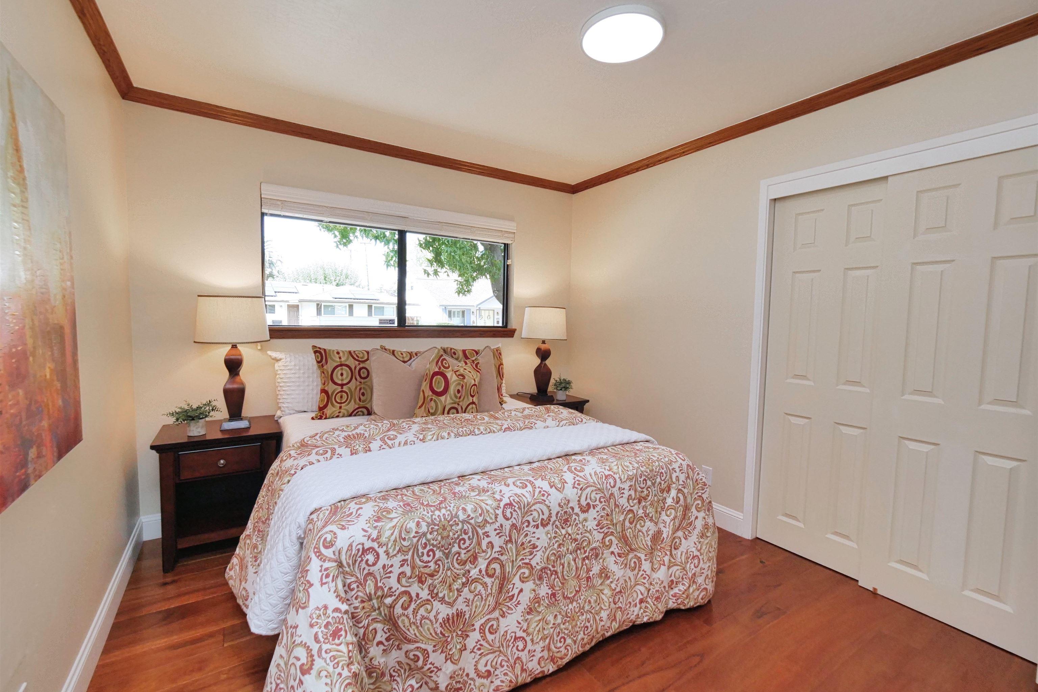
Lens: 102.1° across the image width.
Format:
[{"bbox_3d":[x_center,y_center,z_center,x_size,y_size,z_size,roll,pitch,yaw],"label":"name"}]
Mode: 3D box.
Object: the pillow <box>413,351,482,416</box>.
[{"bbox_3d":[-0.479,0.229,2.792,0.430,0.438,0.136,-1,-13,-32],"label":"pillow"}]

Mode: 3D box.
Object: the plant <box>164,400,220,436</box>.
[{"bbox_3d":[-1.739,0.387,2.257,0.235,0.169,0.194,-1,4,-32],"label":"plant"}]

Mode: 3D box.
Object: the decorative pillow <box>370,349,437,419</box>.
[{"bbox_3d":[-0.742,0.213,2.760,0.450,0.458,0.146,-1,-10,-32],"label":"decorative pillow"}]

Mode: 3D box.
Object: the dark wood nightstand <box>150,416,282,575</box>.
[{"bbox_3d":[-1.683,0.796,2.382,0.552,0.663,0.456,-1,4,-32],"label":"dark wood nightstand"}]

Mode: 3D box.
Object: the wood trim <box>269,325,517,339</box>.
[{"bbox_3d":[-0.817,-0.101,3.108,1.859,0.082,0.068,-1,4,-32],"label":"wood trim"}]

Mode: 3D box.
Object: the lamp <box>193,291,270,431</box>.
[{"bbox_3d":[-1.627,0.088,2.403,0.350,0.749,0.350,-1,4,-32],"label":"lamp"}]

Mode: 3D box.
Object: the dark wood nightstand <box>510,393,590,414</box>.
[{"bbox_3d":[0.197,0.757,3.492,0.552,0.663,0.456,-1,4,-32],"label":"dark wood nightstand"}]

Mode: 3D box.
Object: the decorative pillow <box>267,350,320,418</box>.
[{"bbox_3d":[-1.244,0.221,2.736,0.630,0.418,0.175,-1,-6,-32],"label":"decorative pillow"}]

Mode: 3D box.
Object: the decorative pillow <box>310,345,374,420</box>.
[{"bbox_3d":[-1.075,0.216,2.682,0.450,0.448,0.146,-1,-9,-32],"label":"decorative pillow"}]

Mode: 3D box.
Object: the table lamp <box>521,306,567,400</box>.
[{"bbox_3d":[0.196,0.059,3.356,0.350,0.749,0.350,1,4,0],"label":"table lamp"}]

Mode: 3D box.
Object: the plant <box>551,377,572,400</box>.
[{"bbox_3d":[0.337,0.339,3.415,0.163,0.188,0.163,1,4,0],"label":"plant"}]

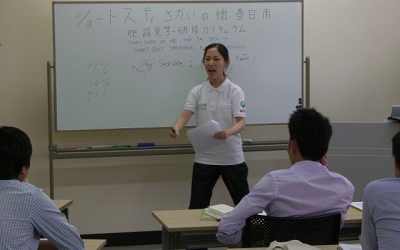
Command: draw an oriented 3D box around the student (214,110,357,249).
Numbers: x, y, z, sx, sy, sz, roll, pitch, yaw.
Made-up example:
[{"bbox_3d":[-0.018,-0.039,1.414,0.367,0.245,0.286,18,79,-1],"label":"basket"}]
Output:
[{"bbox_3d":[0.357,0.538,5.372,0.620,1.290,0.760,-1,7,-9],"label":"student"}]

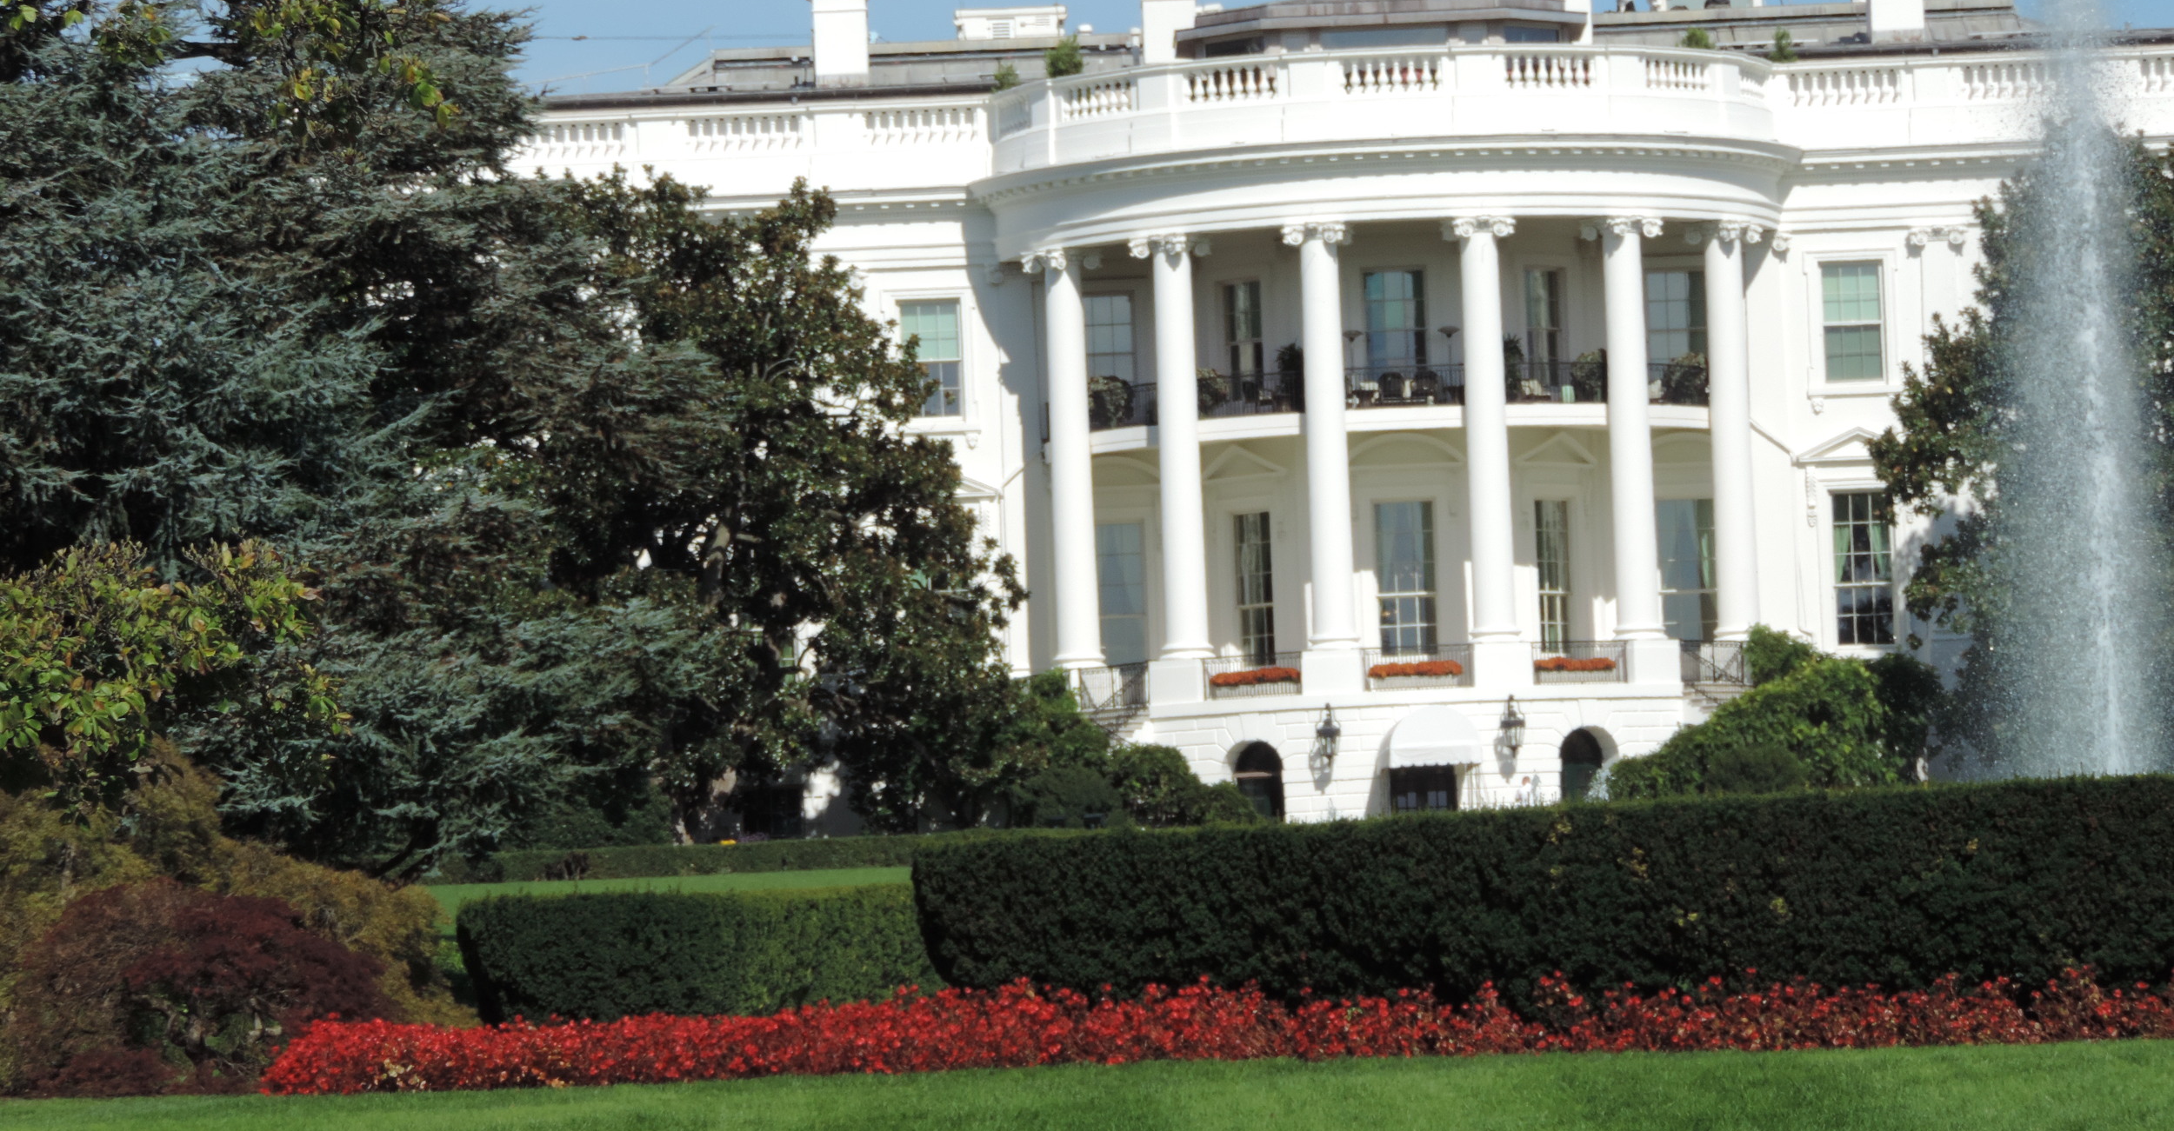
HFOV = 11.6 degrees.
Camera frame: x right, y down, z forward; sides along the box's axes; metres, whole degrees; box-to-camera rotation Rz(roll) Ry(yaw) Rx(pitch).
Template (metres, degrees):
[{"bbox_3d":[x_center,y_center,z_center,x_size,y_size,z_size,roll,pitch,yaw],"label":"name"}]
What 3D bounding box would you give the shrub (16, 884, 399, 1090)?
[{"bbox_3d":[-6.169,2.945,74.500,2.700,1.500,2.300,-2,-3,-5],"label":"shrub"}]

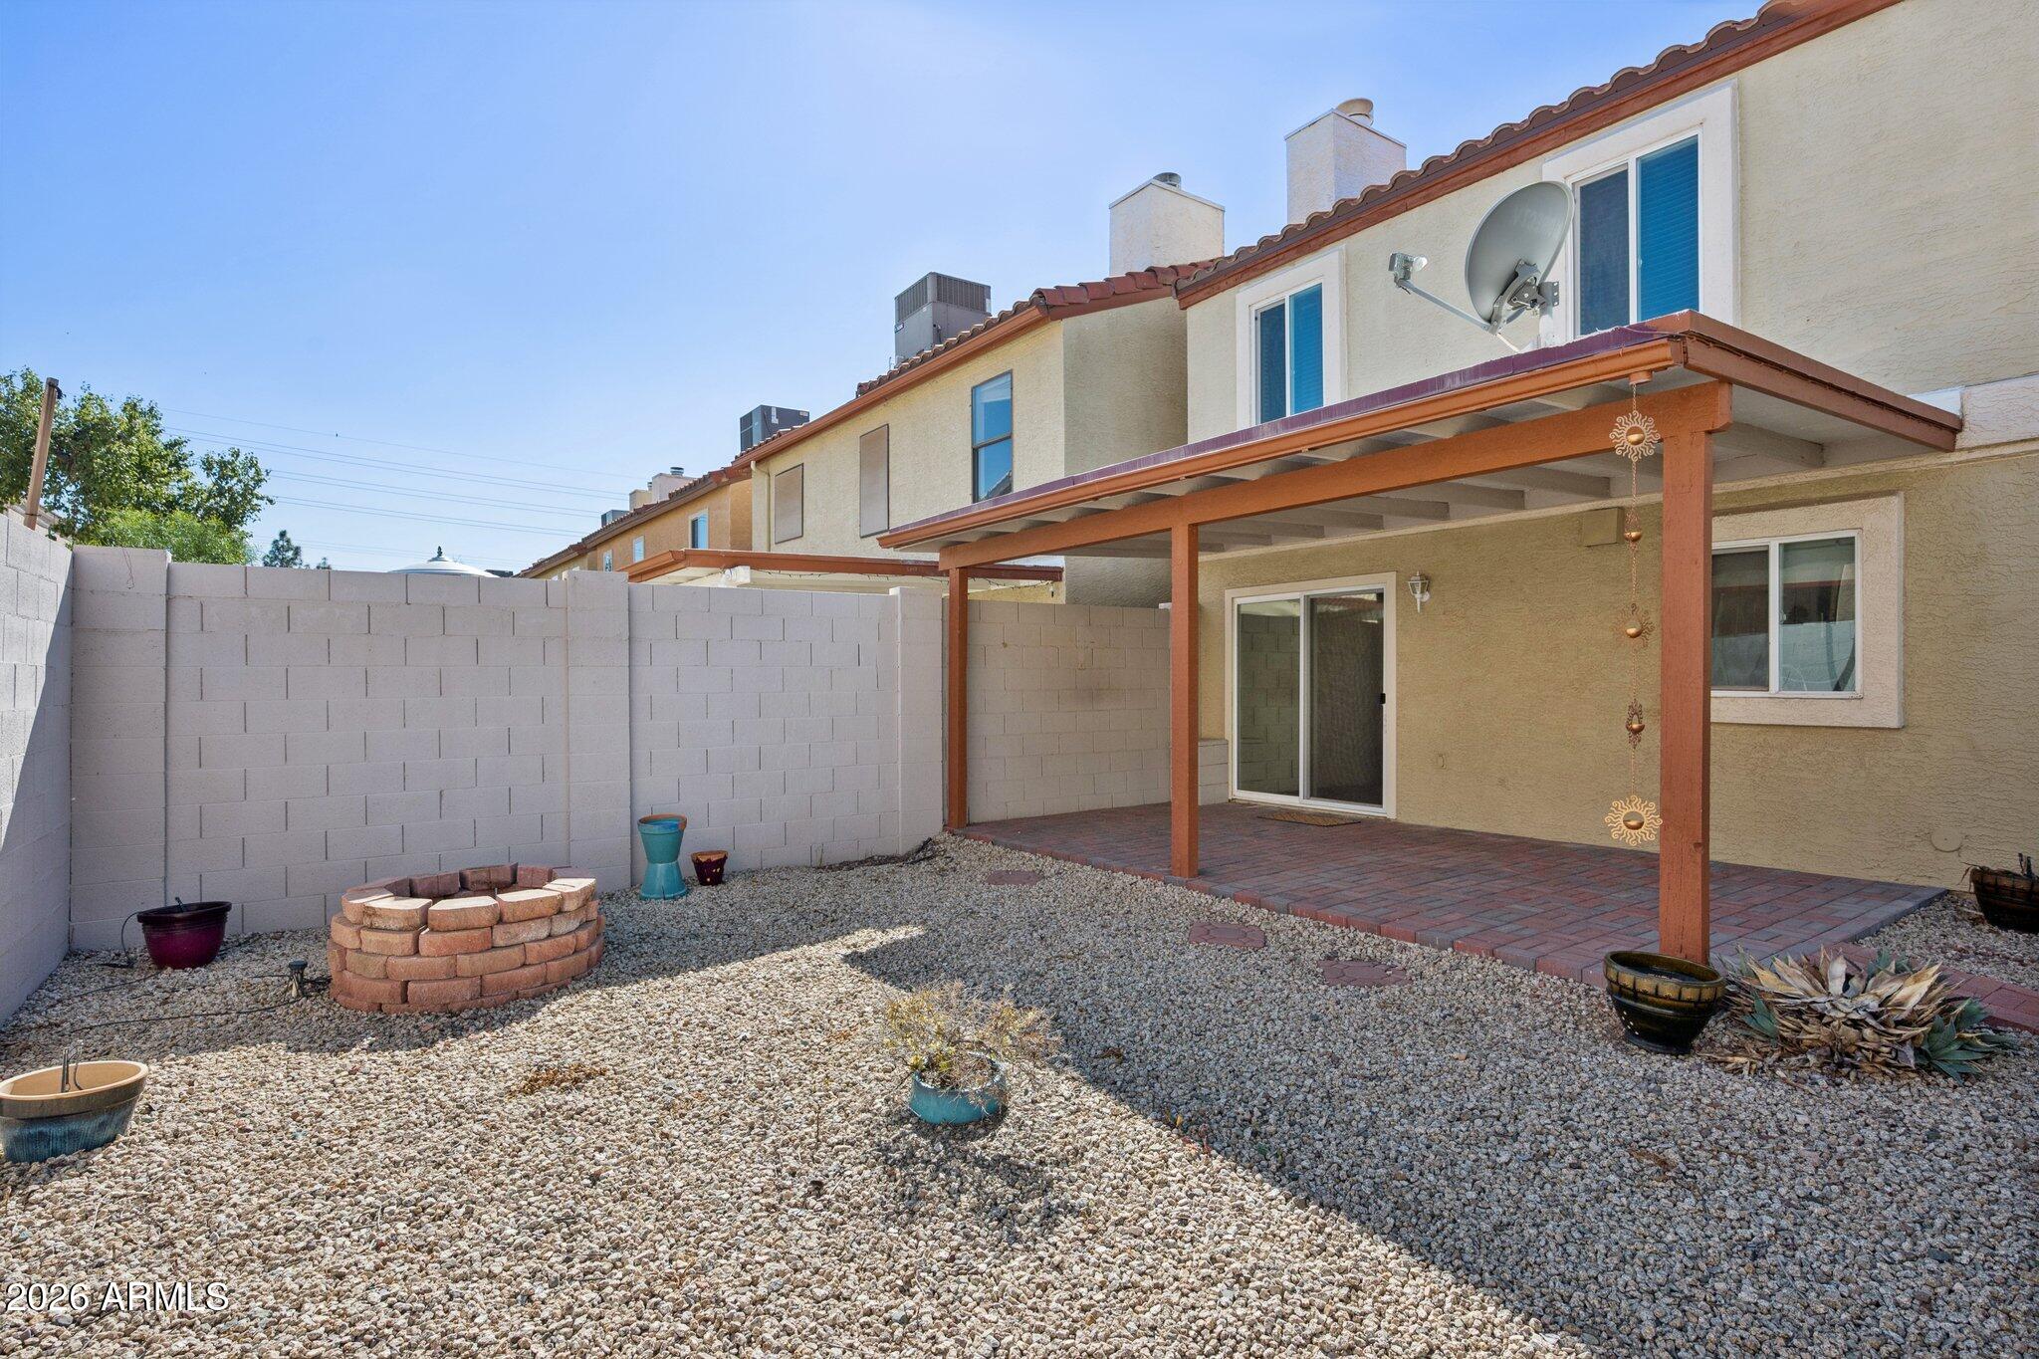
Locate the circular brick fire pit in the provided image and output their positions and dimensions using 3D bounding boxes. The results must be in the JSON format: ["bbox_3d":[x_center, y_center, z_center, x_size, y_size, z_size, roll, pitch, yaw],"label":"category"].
[{"bbox_3d":[-2.720,1.254,5.070,1.200,0.440,1.200,0,0,0],"label":"circular brick fire pit"}]

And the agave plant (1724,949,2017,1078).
[{"bbox_3d":[3.000,1.149,3.650,0.820,0.360,0.780,0,0,0],"label":"agave plant"}]

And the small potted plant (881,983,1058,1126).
[{"bbox_3d":[-0.168,1.214,3.390,0.570,0.410,0.500,0,0,0],"label":"small potted plant"}]

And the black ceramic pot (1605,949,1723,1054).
[{"bbox_3d":[2.323,1.179,3.690,0.370,0.280,0.370,0,0,0],"label":"black ceramic pot"}]

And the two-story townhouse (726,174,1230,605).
[{"bbox_3d":[1.434,-2.361,16.236,9.300,7.500,9.000,0,0,-35],"label":"two-story townhouse"}]

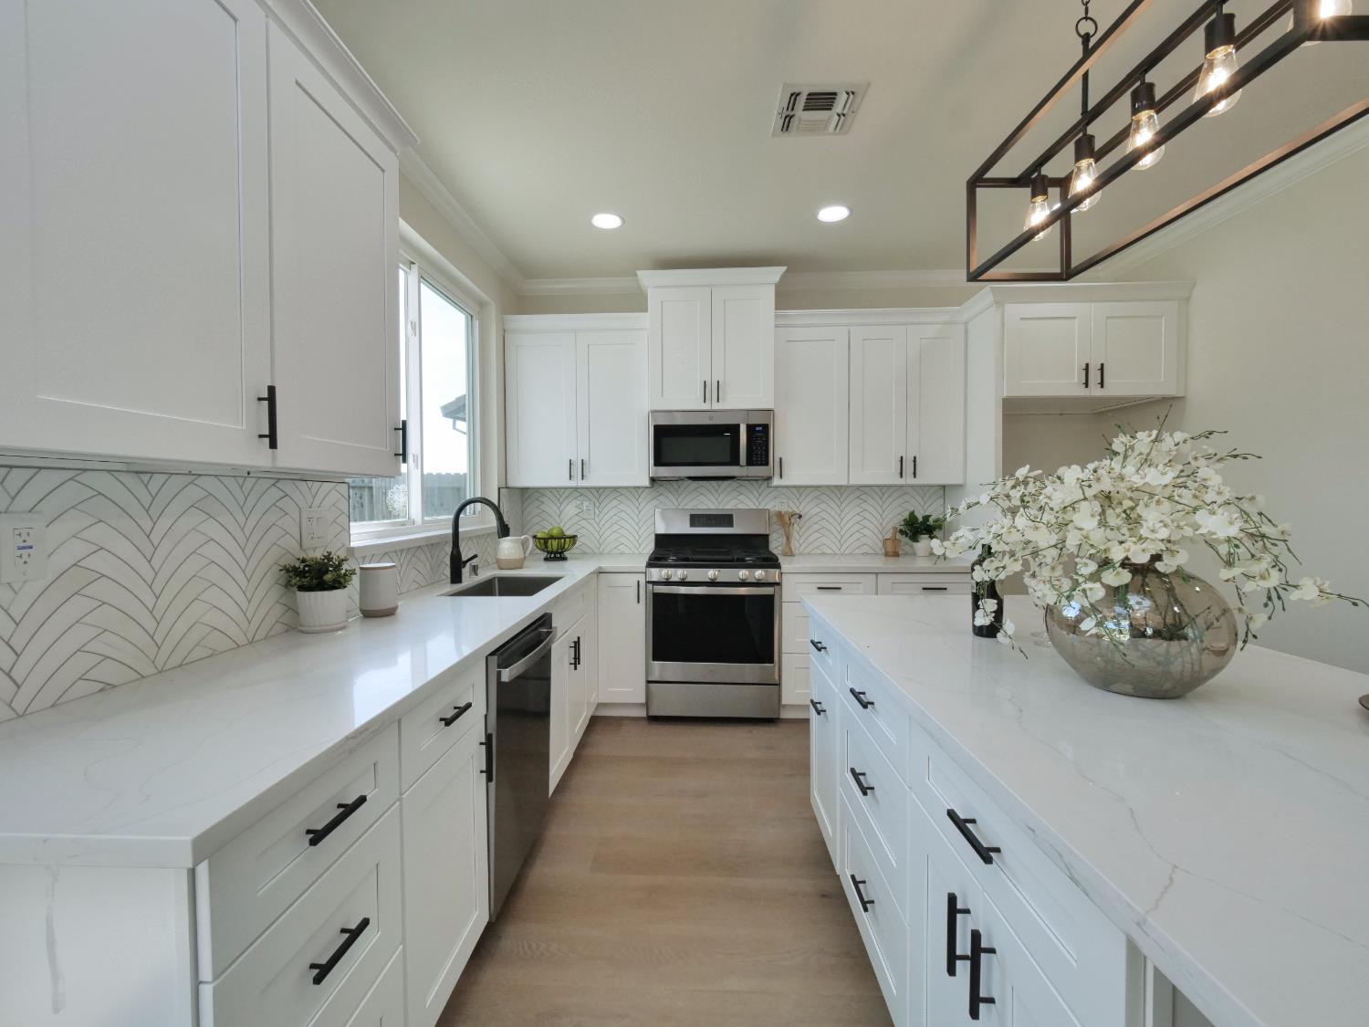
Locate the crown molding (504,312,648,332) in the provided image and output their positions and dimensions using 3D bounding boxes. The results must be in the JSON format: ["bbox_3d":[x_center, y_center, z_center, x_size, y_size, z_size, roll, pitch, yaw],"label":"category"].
[{"bbox_3d":[-0.676,-1.175,3.413,0.903,0.079,0.077,0,2,2],"label":"crown molding"}]

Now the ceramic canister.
[{"bbox_3d":[-1.034,0.254,1.868,0.115,0.173,0.115,0,2,2],"label":"ceramic canister"}]

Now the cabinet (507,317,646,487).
[{"bbox_3d":[-0.674,-0.711,3.669,0.920,1.075,0.372,0,1,2],"label":"cabinet"}]

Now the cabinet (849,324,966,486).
[{"bbox_3d":[1.376,-0.674,3.573,0.713,0.998,0.335,0,2,2],"label":"cabinet"}]

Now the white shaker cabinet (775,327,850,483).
[{"bbox_3d":[0.788,-0.666,3.589,0.465,0.986,0.335,0,2,2],"label":"white shaker cabinet"}]

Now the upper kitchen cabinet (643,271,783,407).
[{"bbox_3d":[0.174,-1.064,3.585,0.904,0.828,0.472,0,1,2],"label":"upper kitchen cabinet"}]

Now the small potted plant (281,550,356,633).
[{"bbox_3d":[-1.097,0.235,1.679,0.186,0.231,0.191,0,1,2],"label":"small potted plant"}]

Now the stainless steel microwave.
[{"bbox_3d":[0.175,-0.430,3.625,0.760,0.422,0.422,0,1,2],"label":"stainless steel microwave"}]

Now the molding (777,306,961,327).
[{"bbox_3d":[1.142,-1.213,3.423,1.154,0.080,0.075,0,1,2],"label":"molding"}]

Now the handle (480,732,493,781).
[{"bbox_3d":[-0.537,0.662,1.500,0.034,0.136,0.012,0,2,2],"label":"handle"}]

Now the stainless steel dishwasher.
[{"bbox_3d":[-0.797,0.795,1.867,0.618,0.819,0.598,0,1,2],"label":"stainless steel dishwasher"}]

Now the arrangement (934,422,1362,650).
[{"bbox_3d":[0.915,0.039,1.150,0.673,0.462,0.583,0,1,2],"label":"arrangement"}]

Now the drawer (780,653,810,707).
[{"bbox_3d":[0.840,0.948,3.433,0.532,0.295,0.500,0,2,2],"label":"drawer"}]

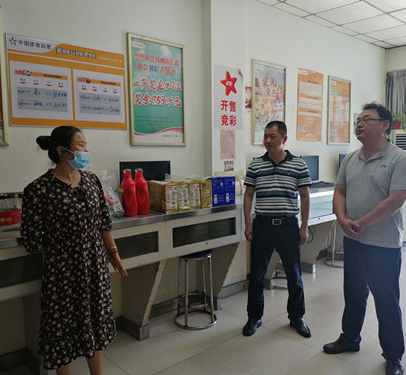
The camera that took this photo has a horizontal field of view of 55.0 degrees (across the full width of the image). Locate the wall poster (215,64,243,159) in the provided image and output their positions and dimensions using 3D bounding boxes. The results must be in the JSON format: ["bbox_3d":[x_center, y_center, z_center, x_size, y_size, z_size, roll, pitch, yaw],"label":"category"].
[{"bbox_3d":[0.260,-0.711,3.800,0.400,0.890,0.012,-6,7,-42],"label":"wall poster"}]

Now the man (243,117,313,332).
[{"bbox_3d":[0.603,0.325,3.182,0.560,1.710,0.330,1,6,15],"label":"man"}]

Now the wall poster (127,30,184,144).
[{"bbox_3d":[-0.379,-0.809,3.349,0.595,0.895,0.025,-6,7,-42],"label":"wall poster"}]

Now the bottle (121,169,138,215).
[{"bbox_3d":[-0.523,0.036,2.765,0.095,0.333,0.125,-6,7,-42],"label":"bottle"}]

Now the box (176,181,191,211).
[{"bbox_3d":[-0.206,0.065,3.018,0.108,0.218,0.190,-6,7,-42],"label":"box"}]

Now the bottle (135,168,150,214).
[{"bbox_3d":[-0.439,0.029,2.829,0.095,0.333,0.125,-6,7,-42],"label":"bottle"}]

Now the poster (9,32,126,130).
[{"bbox_3d":[-0.945,-0.732,2.845,0.880,0.590,0.020,-6,7,-42],"label":"poster"}]

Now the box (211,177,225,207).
[{"bbox_3d":[0.073,0.034,3.230,0.132,0.236,0.150,-6,7,-42],"label":"box"}]

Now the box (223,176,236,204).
[{"bbox_3d":[0.173,0.025,3.317,0.132,0.236,0.150,-6,7,-42],"label":"box"}]

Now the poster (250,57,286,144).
[{"bbox_3d":[0.752,-0.925,4.375,0.600,0.900,0.025,-6,7,-42],"label":"poster"}]

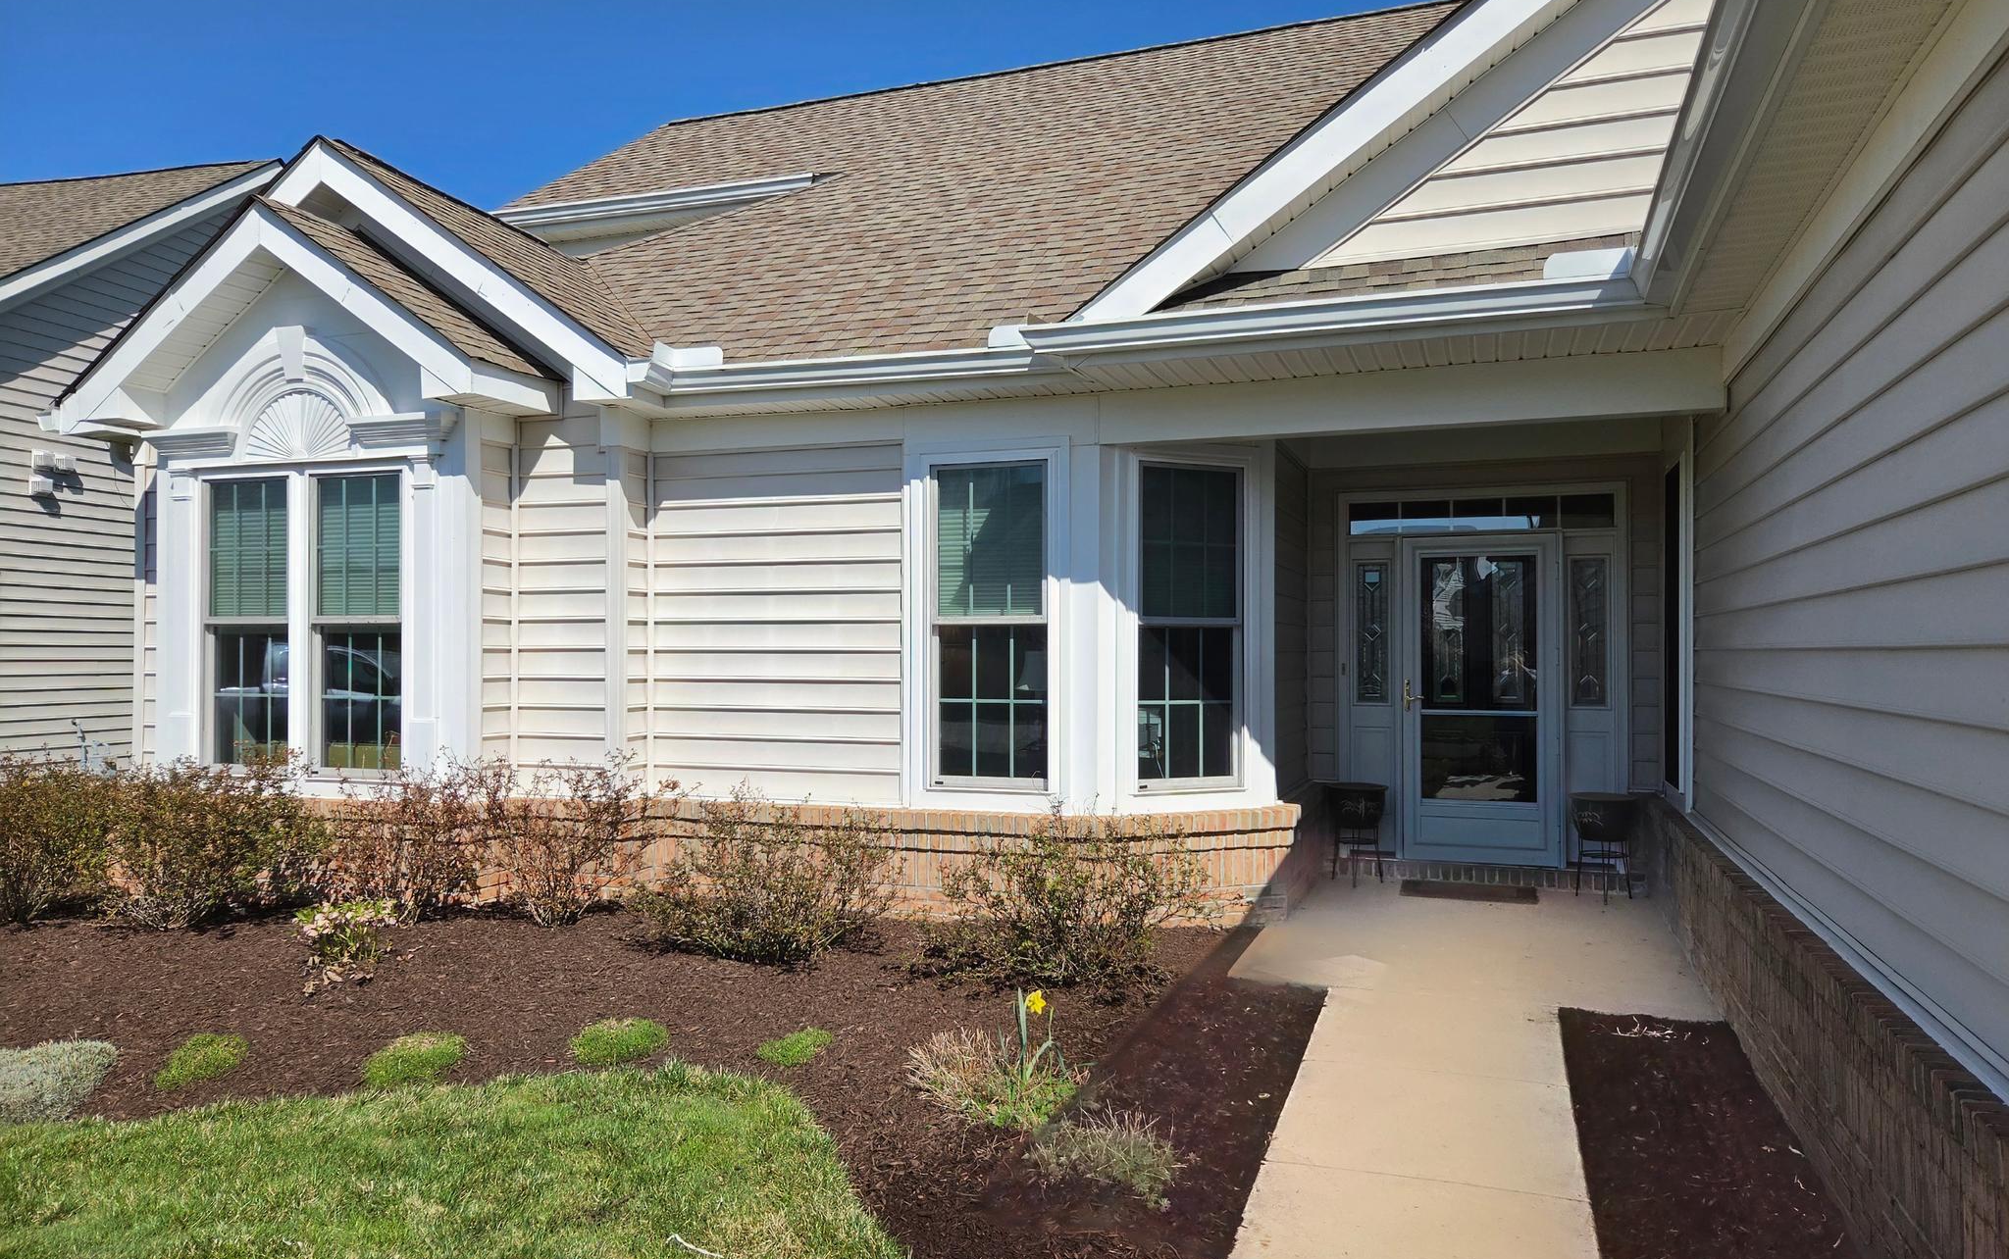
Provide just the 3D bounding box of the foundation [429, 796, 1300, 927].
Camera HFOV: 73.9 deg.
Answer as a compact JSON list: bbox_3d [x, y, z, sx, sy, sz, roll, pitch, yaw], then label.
[{"bbox_3d":[-0.670,1.262,7.410,4.500,0.650,1.200,0,-1,20],"label":"foundation"}]

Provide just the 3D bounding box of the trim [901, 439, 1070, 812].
[{"bbox_3d":[-0.100,-0.017,7.110,0.940,1.960,0.100,0,-1,20],"label":"trim"}]

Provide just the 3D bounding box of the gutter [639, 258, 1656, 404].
[{"bbox_3d":[0.377,-1.336,6.294,4.820,0.200,0.340,0,-1,20],"label":"gutter"}]

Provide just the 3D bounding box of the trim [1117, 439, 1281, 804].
[{"bbox_3d":[1.050,-0.010,7.240,1.030,1.950,0.100,1,-1,-25],"label":"trim"}]

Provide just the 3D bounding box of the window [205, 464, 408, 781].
[{"bbox_3d":[-4.080,-0.025,7.750,1.460,1.740,0.120,0,-1,20],"label":"window"}]

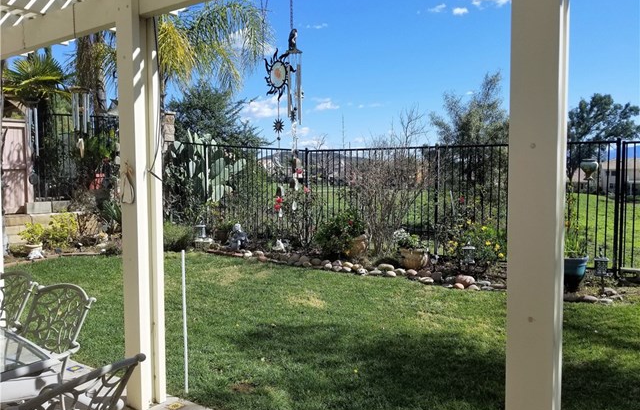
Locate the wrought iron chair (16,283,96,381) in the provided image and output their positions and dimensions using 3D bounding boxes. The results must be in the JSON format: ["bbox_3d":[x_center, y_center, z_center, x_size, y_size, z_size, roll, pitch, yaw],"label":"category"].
[{"bbox_3d":[-1.575,0.912,2.477,0.600,0.910,0.630,2,4,34],"label":"wrought iron chair"}]

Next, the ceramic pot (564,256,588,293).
[{"bbox_3d":[2.997,0.833,5.789,0.430,0.415,0.430,2,4,31],"label":"ceramic pot"}]

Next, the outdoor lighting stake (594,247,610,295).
[{"bbox_3d":[3.357,0.786,5.685,0.150,0.575,0.150,2,4,31],"label":"outdoor lighting stake"}]

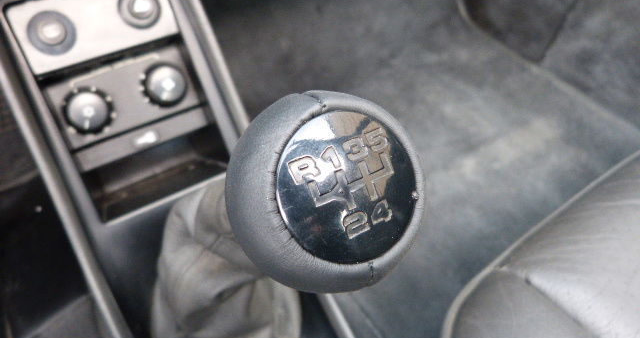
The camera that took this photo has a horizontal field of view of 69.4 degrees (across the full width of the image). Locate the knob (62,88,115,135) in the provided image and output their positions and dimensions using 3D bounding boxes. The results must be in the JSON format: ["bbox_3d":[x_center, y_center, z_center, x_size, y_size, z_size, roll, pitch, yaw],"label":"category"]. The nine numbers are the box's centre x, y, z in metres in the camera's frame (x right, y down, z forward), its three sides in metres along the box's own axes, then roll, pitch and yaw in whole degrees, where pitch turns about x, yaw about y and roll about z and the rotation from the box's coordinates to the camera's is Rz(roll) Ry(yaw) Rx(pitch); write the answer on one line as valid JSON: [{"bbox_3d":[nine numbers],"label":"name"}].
[{"bbox_3d":[-0.152,-0.038,0.303,0.029,0.015,0.029,-25,107,-20],"label":"knob"}]

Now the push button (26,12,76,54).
[{"bbox_3d":[-0.167,-0.084,0.287,0.028,0.028,0.010,-25,26,-20],"label":"push button"}]

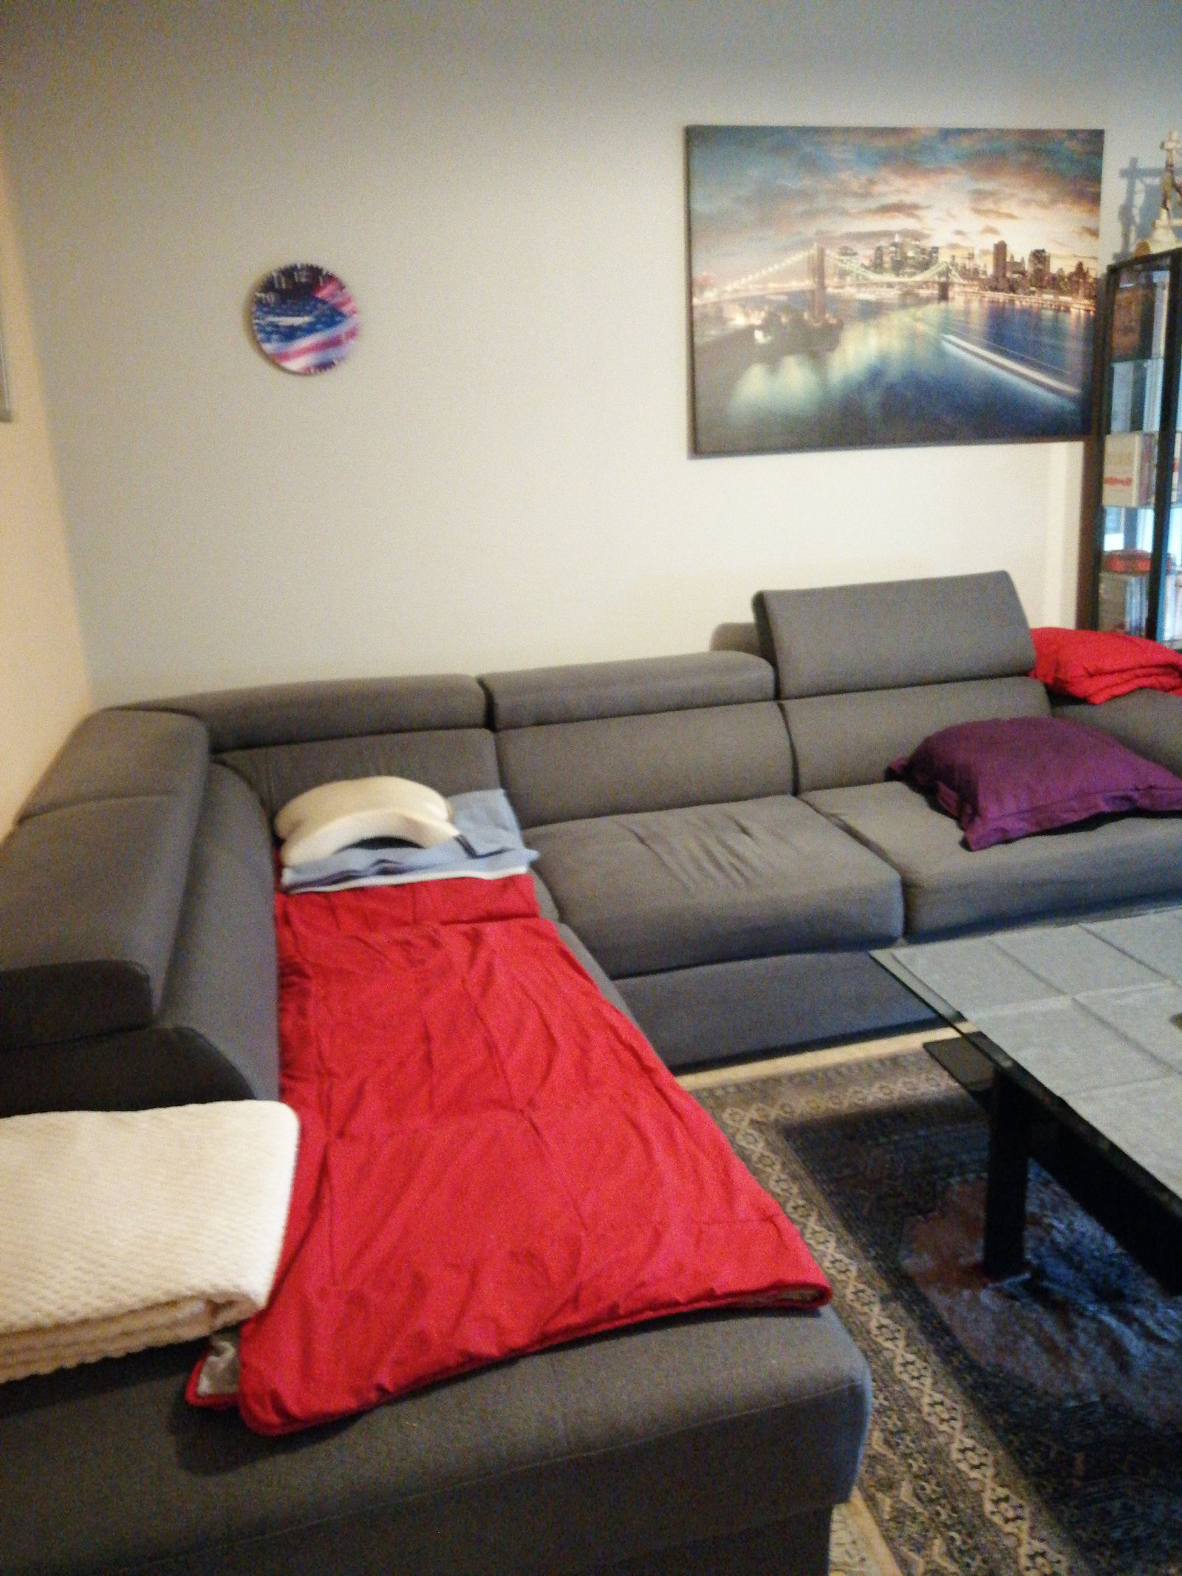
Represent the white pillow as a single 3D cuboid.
[{"bbox_3d":[-0.500,0.052,2.741,0.395,0.125,0.280,-6,15,-12],"label":"white pillow"}]

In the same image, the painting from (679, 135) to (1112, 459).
[{"bbox_3d":[0.840,-1.352,3.351,1.195,0.802,0.035,-6,15,-12],"label":"painting"}]

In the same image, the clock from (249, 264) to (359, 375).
[{"bbox_3d":[-0.702,-1.148,3.019,0.253,0.254,0.035,-6,15,-12],"label":"clock"}]

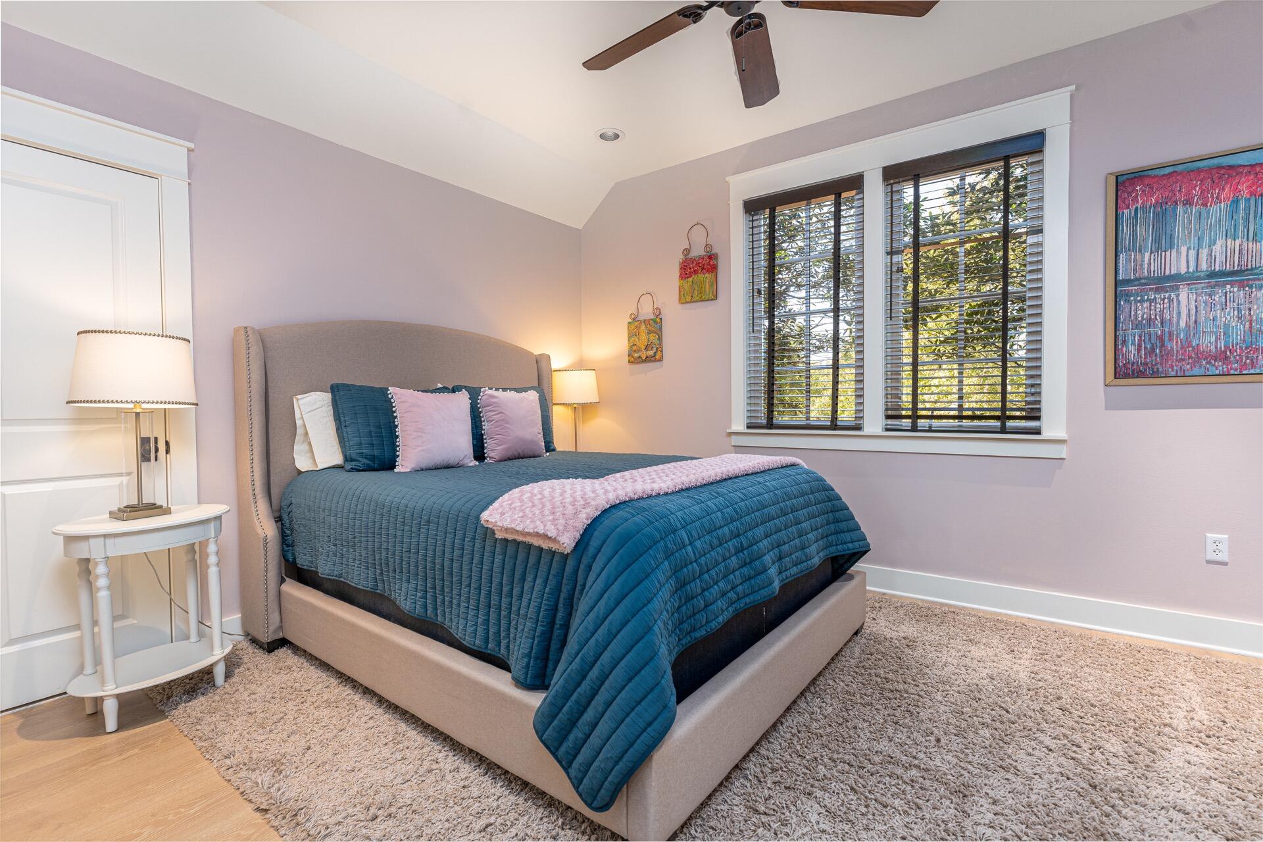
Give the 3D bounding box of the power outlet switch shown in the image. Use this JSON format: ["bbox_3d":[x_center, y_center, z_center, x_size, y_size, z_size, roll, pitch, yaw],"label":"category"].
[{"bbox_3d":[2.465,0.536,2.360,0.068,0.115,0.012,1,2,37],"label":"power outlet switch"}]

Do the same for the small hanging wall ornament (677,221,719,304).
[{"bbox_3d":[0.440,-1.074,3.784,0.297,0.538,0.033,1,2,37],"label":"small hanging wall ornament"}]

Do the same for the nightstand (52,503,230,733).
[{"bbox_3d":[-1.760,0.694,2.071,0.391,0.690,0.506,1,2,34],"label":"nightstand"}]

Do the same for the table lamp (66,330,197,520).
[{"bbox_3d":[-1.803,0.025,2.052,0.360,0.656,0.360,1,2,37],"label":"table lamp"}]

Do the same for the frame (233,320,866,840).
[{"bbox_3d":[-0.357,0.229,2.591,2.300,1.552,1.774,1,2,37],"label":"frame"}]

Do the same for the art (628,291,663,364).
[{"bbox_3d":[0.092,-0.679,4.059,0.304,0.512,0.033,1,2,37],"label":"art"}]

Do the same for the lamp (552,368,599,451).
[{"bbox_3d":[-0.403,-0.043,4.026,0.360,0.651,0.360,-1,2,0],"label":"lamp"}]

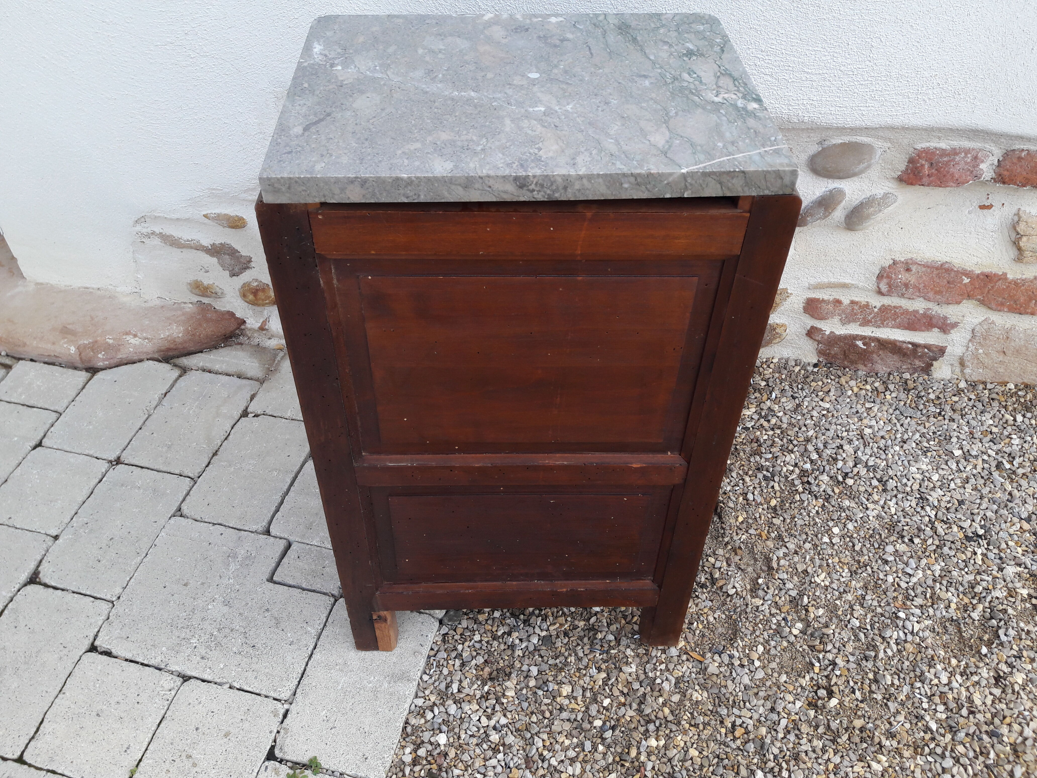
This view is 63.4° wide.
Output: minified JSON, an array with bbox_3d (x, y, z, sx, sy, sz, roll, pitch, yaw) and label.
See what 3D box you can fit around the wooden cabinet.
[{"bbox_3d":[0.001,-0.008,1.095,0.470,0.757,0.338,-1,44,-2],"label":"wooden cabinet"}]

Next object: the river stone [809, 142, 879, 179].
[{"bbox_3d":[0.543,-0.386,1.401,0.111,0.071,0.052,6,44,5],"label":"river stone"}]

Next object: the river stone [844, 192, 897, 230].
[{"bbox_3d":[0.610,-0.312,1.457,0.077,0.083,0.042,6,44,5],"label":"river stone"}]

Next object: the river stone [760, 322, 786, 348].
[{"bbox_3d":[0.487,-0.113,1.670,0.089,0.068,0.042,6,44,5],"label":"river stone"}]

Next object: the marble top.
[{"bbox_3d":[0.005,-0.291,0.825,0.448,0.024,0.350,-1,44,-2],"label":"marble top"}]

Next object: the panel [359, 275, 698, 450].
[{"bbox_3d":[0.008,-0.024,0.879,0.321,0.242,0.016,-1,44,-2],"label":"panel"}]

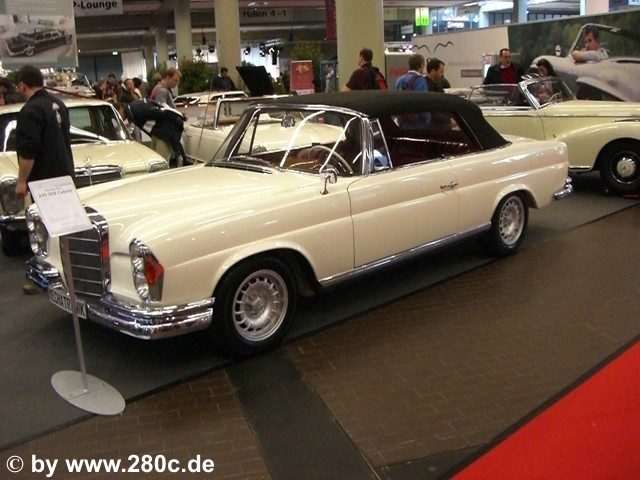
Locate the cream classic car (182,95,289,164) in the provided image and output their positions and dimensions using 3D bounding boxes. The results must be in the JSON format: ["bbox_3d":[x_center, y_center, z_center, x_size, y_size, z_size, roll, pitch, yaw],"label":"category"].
[{"bbox_3d":[-0.859,-1.474,10.167,1.770,1.300,4.300,-9,16,-22],"label":"cream classic car"}]

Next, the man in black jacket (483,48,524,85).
[{"bbox_3d":[2.751,-1.951,10.520,0.560,1.760,0.340,-3,15,-3],"label":"man in black jacket"}]

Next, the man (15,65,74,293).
[{"bbox_3d":[-2.217,-0.505,5.736,0.420,1.790,0.520,3,16,21],"label":"man"}]

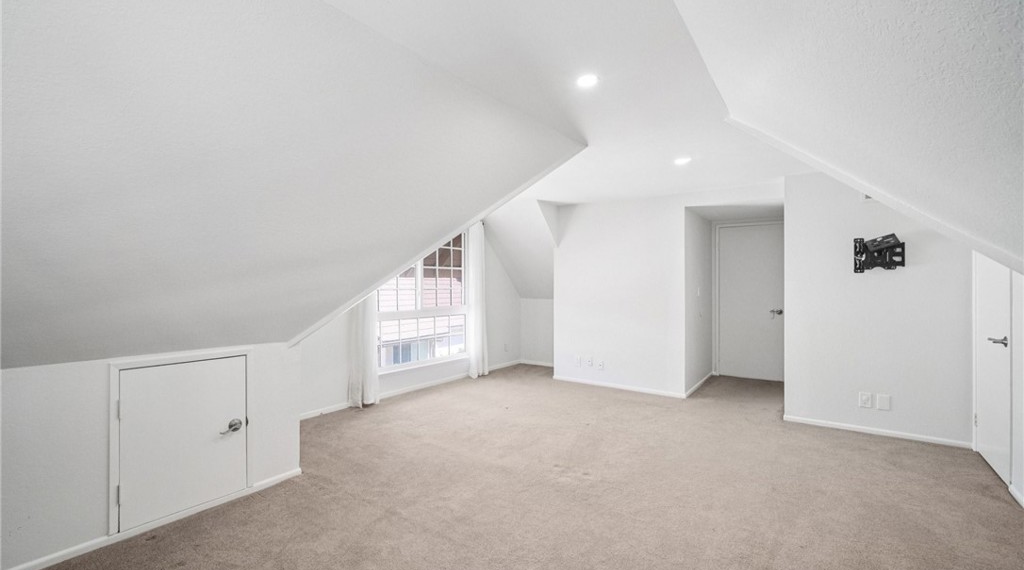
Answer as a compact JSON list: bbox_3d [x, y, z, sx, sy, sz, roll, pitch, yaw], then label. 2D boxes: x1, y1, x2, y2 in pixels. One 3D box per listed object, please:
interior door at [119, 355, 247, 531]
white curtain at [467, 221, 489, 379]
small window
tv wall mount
[{"bbox_3d":[-1.758,0.806,2.162,0.045,0.790,0.545,0,0,38],"label":"interior door"},{"bbox_3d":[-0.468,0.170,5.441,0.130,2.120,0.340,0,0,38],"label":"white curtain"},{"bbox_3d":[-1.059,0.080,4.870,0.100,1.670,1.420,0,0,38],"label":"small window"},{"bbox_3d":[2.989,-0.255,3.246,0.300,0.310,0.140,0,0,35],"label":"tv wall mount"}]

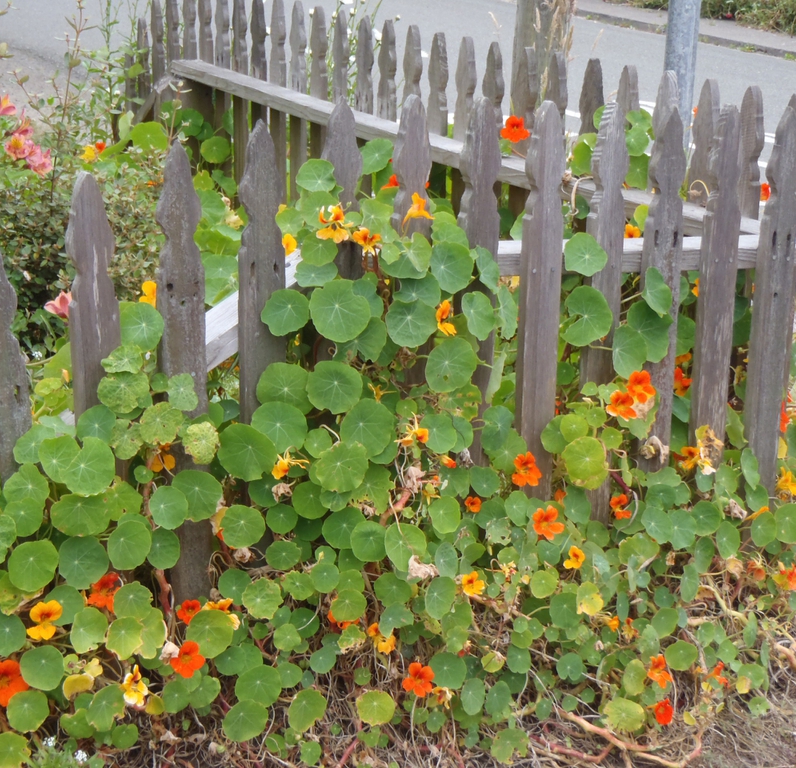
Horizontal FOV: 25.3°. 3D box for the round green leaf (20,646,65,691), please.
[{"bbox_3d":[-0.466,0.373,2.325,0.057,0.059,0.018,-5,-11,-12],"label":"round green leaf"}]

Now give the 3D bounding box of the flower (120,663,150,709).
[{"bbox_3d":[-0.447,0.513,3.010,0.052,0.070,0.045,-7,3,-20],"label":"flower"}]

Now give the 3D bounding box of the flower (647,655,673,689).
[{"bbox_3d":[0.491,0.539,3.330,0.051,0.066,0.050,4,1,9],"label":"flower"}]

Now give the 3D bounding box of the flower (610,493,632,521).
[{"bbox_3d":[0.402,0.220,3.191,0.041,0.049,0.037,-8,7,-21],"label":"flower"}]

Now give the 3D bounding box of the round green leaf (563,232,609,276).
[{"bbox_3d":[0.320,-0.220,3.030,0.075,0.073,0.018,5,1,13],"label":"round green leaf"}]

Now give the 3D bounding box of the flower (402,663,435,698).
[{"bbox_3d":[0.031,0.443,2.659,0.048,0.051,0.037,-1,-3,-4],"label":"flower"}]

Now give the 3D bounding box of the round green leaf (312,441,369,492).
[{"bbox_3d":[-0.097,0.142,3.040,0.093,0.091,0.024,0,-19,-2],"label":"round green leaf"}]

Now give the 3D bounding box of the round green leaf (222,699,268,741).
[{"bbox_3d":[-0.238,0.526,2.770,0.072,0.020,0.070,4,58,9],"label":"round green leaf"}]

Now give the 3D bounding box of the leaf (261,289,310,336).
[{"bbox_3d":[-0.186,-0.118,2.935,0.082,0.080,0.022,-1,-1,-4],"label":"leaf"}]

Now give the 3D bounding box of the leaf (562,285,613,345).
[{"bbox_3d":[0.324,-0.114,3.030,0.090,0.101,0.025,5,-1,13],"label":"leaf"}]

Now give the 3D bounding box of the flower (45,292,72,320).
[{"bbox_3d":[-0.633,-0.147,3.360,0.065,0.060,0.055,19,-15,42],"label":"flower"}]

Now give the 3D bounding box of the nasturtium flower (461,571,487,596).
[{"bbox_3d":[0.124,0.327,2.906,0.042,0.043,0.035,-6,-1,-16],"label":"nasturtium flower"}]

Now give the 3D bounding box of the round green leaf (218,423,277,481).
[{"bbox_3d":[-0.233,0.105,2.750,0.090,0.088,0.020,1,-7,2],"label":"round green leaf"}]

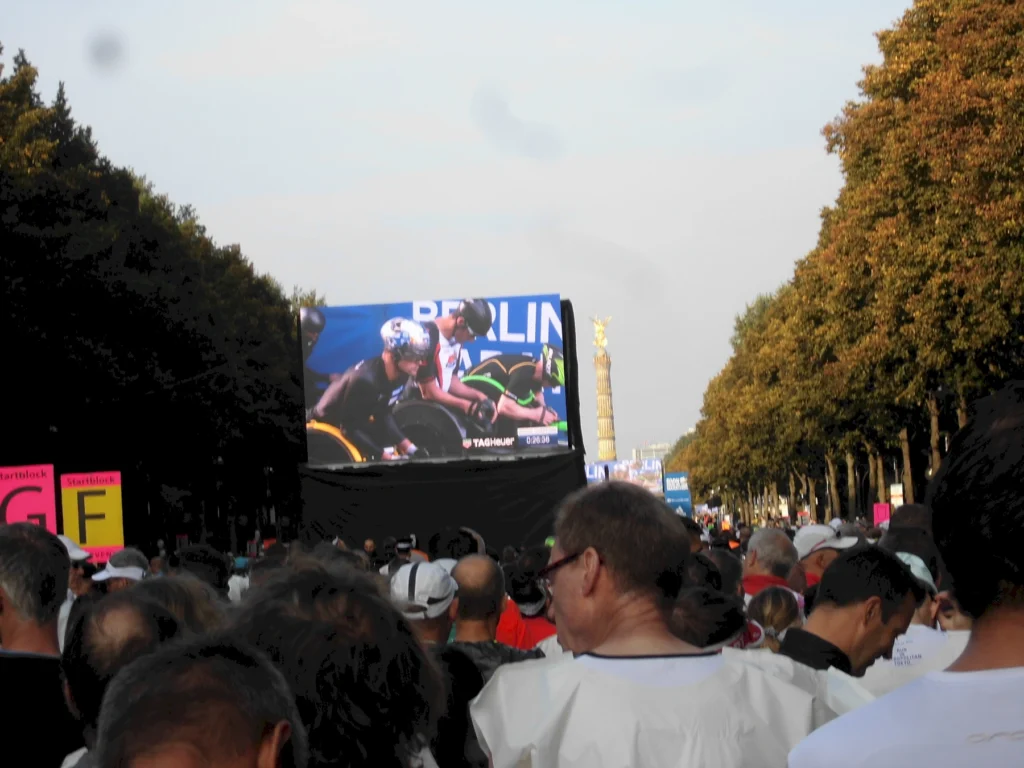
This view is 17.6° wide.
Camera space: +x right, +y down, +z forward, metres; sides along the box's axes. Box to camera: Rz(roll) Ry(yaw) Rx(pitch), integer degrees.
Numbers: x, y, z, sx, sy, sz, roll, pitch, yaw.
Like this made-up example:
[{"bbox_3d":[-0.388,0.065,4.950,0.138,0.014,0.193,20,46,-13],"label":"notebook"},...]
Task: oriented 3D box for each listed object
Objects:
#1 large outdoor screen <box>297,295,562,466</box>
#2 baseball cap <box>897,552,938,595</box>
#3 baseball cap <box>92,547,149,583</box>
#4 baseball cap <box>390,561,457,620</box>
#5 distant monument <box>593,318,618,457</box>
[{"bbox_3d":[-2.047,-0.093,88.210,6.900,4.180,0.350,-3,-2,1],"label":"large outdoor screen"},{"bbox_3d":[1.043,0.519,8.800,0.180,0.160,0.265,-4,-2,14],"label":"baseball cap"},{"bbox_3d":[-1.829,0.844,15.500,0.260,0.155,0.180,-4,-2,20],"label":"baseball cap"},{"bbox_3d":[-0.248,0.586,9.400,0.180,0.168,0.265,-4,-2,22],"label":"baseball cap"},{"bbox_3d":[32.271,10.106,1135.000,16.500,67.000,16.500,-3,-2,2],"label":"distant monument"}]

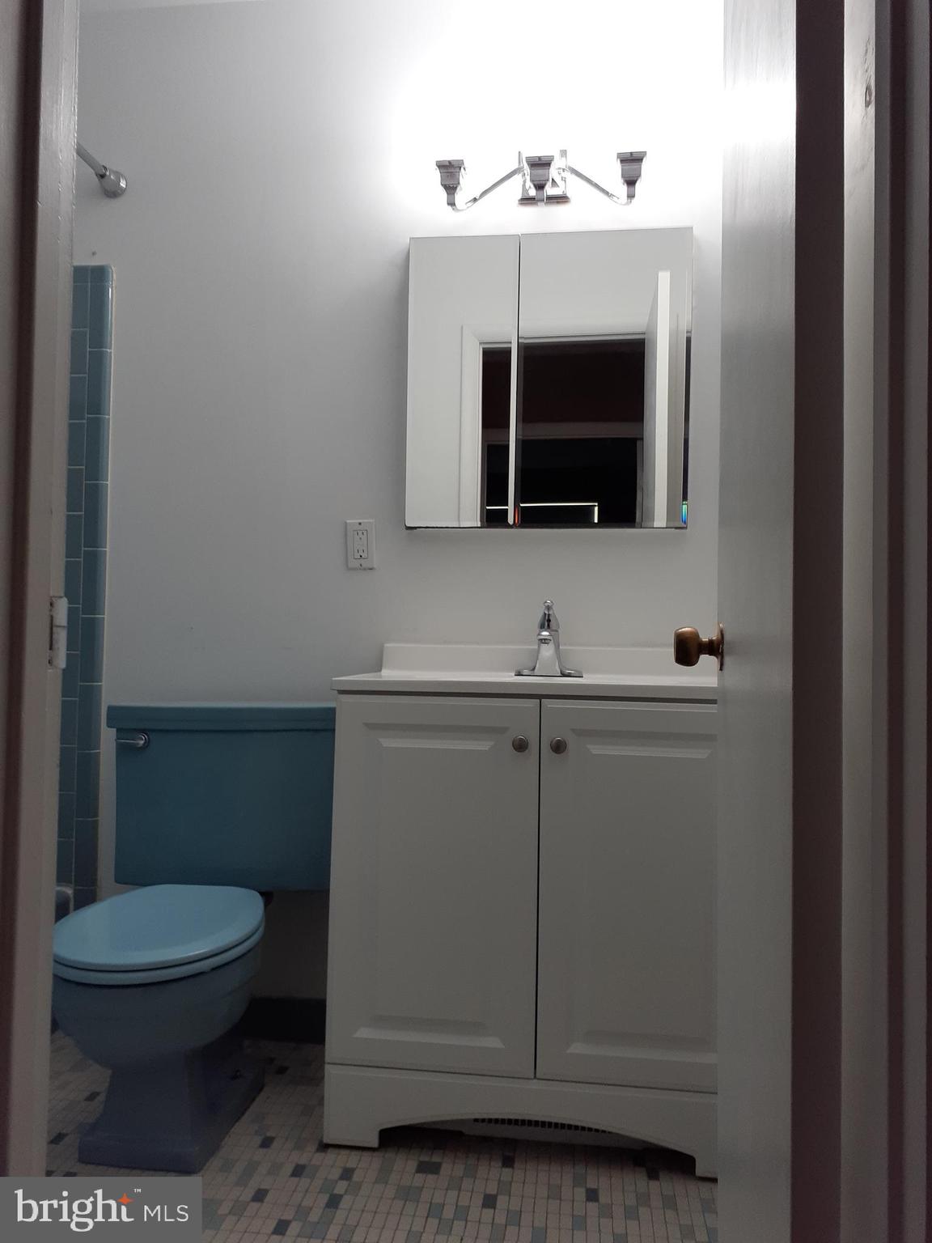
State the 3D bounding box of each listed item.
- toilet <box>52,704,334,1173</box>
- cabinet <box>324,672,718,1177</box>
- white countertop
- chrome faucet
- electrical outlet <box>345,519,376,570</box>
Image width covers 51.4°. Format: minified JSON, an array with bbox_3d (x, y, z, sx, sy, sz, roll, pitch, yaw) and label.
[{"bbox_3d":[-0.542,0.576,1.906,0.556,0.786,0.753,1,-2,8],"label":"toilet"},{"bbox_3d":[0.160,0.555,1.983,0.775,0.858,0.447,1,-2,8],"label":"cabinet"},{"bbox_3d":[0.168,0.097,1.996,0.781,0.092,0.463,1,-2,8],"label":"white countertop"},{"bbox_3d":[0.179,0.037,2.087,0.148,0.167,0.155,1,-2,8],"label":"chrome faucet"},{"bbox_3d":[-0.248,-0.181,2.291,0.070,0.114,0.008,1,-2,8],"label":"electrical outlet"}]

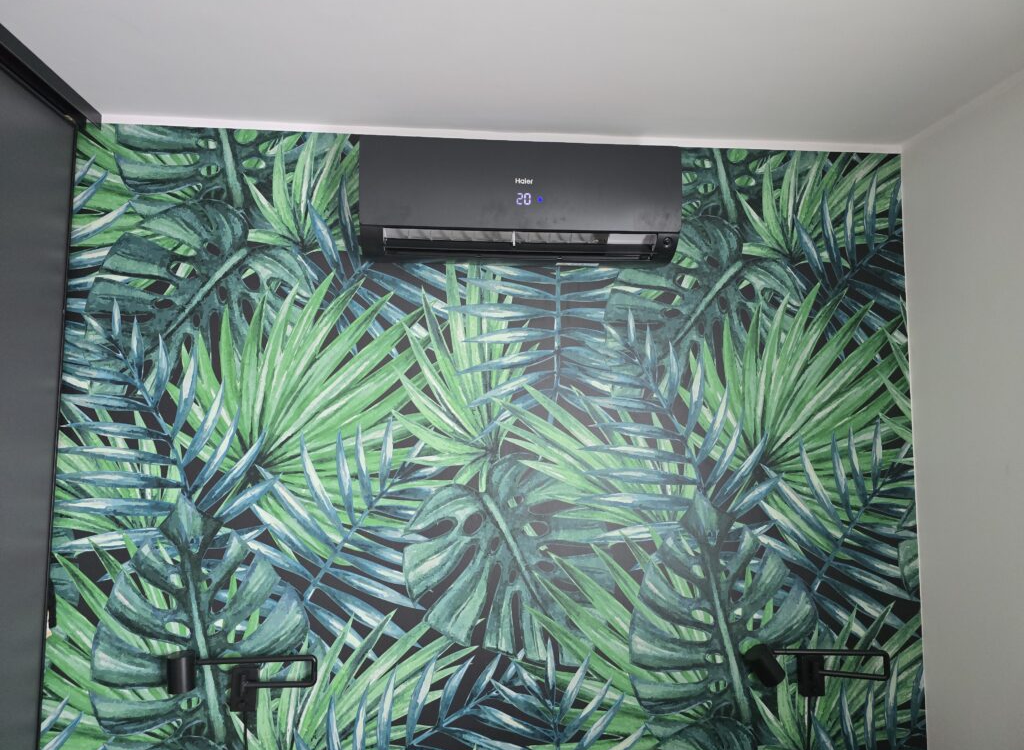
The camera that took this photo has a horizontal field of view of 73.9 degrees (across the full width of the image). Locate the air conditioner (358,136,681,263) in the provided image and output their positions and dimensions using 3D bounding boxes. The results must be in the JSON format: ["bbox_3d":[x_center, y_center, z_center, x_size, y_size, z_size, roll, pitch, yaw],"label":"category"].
[{"bbox_3d":[0.023,-0.472,1.925,0.868,0.300,0.203,1,-5,-5],"label":"air conditioner"}]

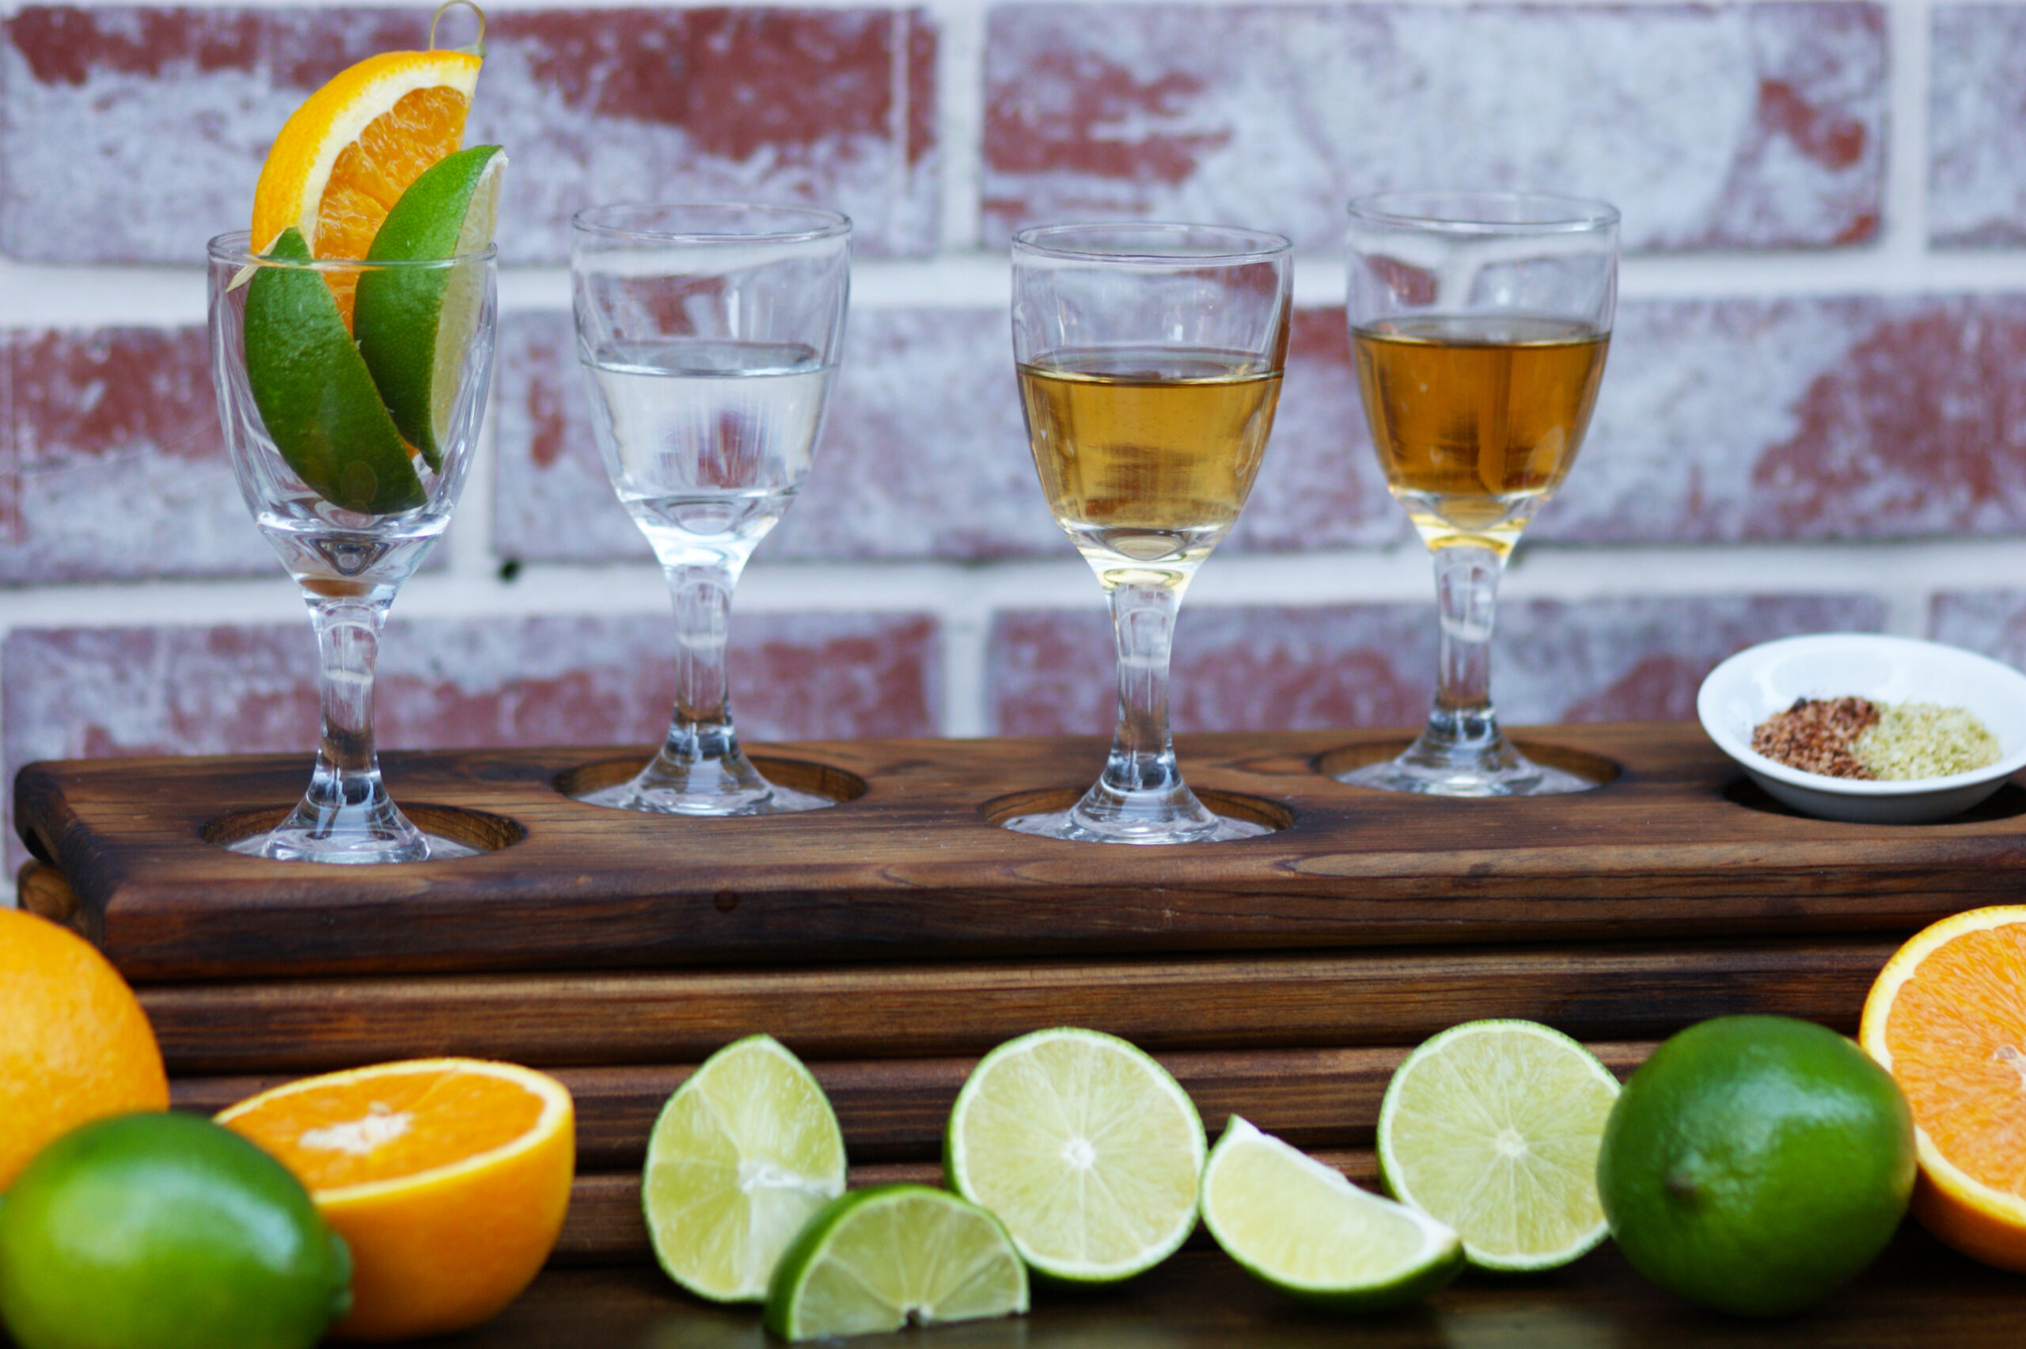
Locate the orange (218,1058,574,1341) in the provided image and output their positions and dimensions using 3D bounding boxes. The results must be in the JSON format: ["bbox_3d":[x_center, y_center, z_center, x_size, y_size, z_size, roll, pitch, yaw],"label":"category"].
[{"bbox_3d":[-0.115,0.102,1.570,0.072,0.039,0.072,-6,19,0],"label":"orange"}]

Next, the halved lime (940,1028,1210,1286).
[{"bbox_3d":[0.010,0.091,1.619,0.049,0.049,0.026,-1,1,-10],"label":"halved lime"}]

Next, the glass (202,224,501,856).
[{"bbox_3d":[-0.128,-0.022,1.630,0.056,0.120,0.056,1,10,0],"label":"glass"}]

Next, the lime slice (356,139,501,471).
[{"bbox_3d":[-0.113,-0.070,1.622,0.027,0.063,0.029,14,10,29],"label":"lime slice"}]

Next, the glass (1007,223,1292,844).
[{"bbox_3d":[0.026,-0.026,1.670,0.056,0.120,0.056,1,10,0],"label":"glass"}]

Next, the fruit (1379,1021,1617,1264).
[{"bbox_3d":[0.091,0.090,1.631,0.048,0.048,0.026,-1,1,-10],"label":"fruit"}]

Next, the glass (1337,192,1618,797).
[{"bbox_3d":[0.095,-0.035,1.732,0.056,0.120,0.056,1,10,0],"label":"glass"}]

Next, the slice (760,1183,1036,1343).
[{"bbox_3d":[-0.025,0.107,1.585,0.050,0.025,0.026,-4,11,-29],"label":"slice"}]

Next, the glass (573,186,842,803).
[{"bbox_3d":[-0.061,-0.030,1.686,0.056,0.120,0.056,1,10,0],"label":"glass"}]

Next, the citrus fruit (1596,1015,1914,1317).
[{"bbox_3d":[0.140,0.093,1.595,0.059,0.057,0.062,1,10,0],"label":"citrus fruit"}]

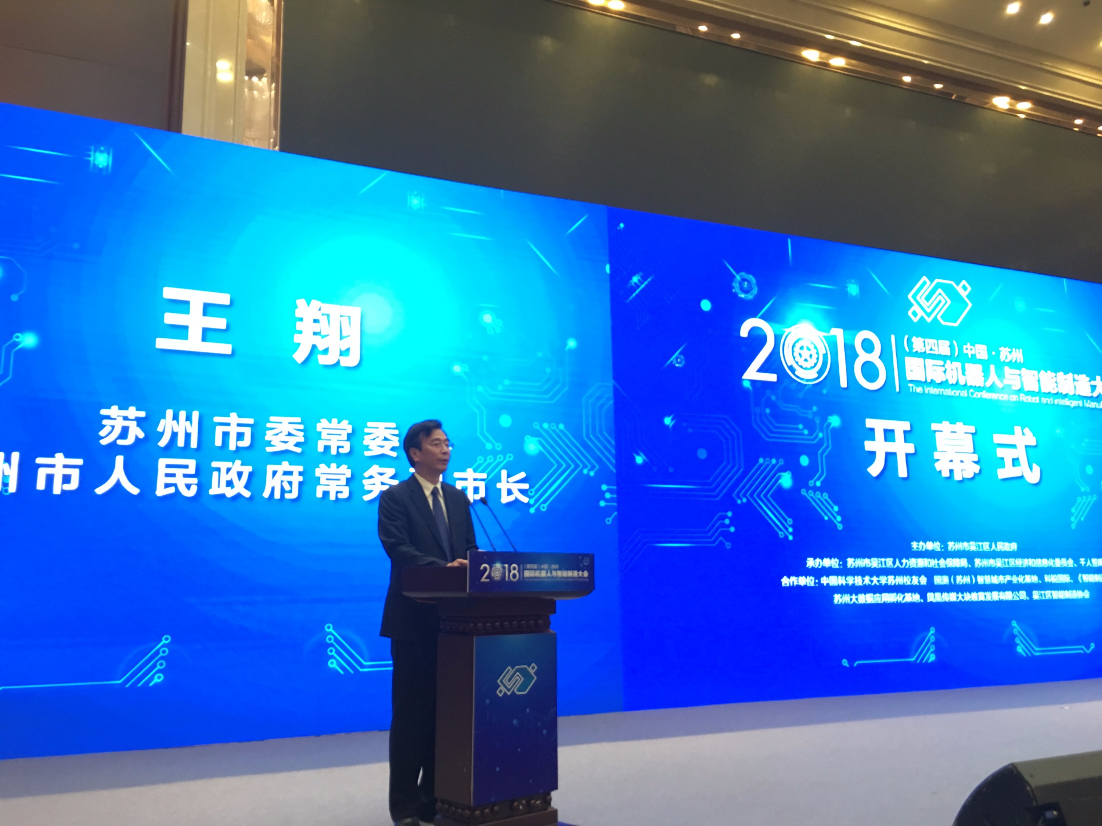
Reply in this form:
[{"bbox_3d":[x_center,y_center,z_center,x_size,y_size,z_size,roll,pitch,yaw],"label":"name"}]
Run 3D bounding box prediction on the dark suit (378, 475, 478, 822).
[{"bbox_3d":[-0.533,0.985,3.998,0.490,1.456,0.370,8,-14,-39],"label":"dark suit"}]

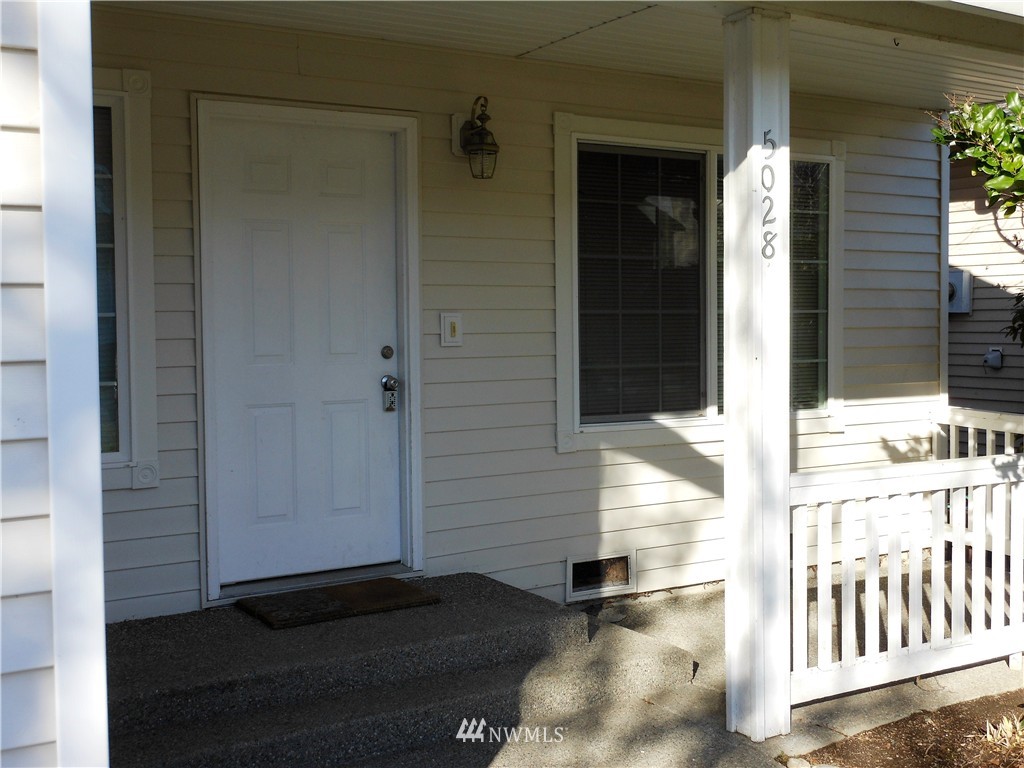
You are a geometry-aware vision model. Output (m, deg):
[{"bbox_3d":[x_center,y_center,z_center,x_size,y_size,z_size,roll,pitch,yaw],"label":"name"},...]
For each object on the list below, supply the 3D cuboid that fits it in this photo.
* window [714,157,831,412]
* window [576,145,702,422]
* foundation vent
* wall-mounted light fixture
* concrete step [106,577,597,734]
[{"bbox_3d":[1.484,-0.549,6.498,0.867,1.430,0.070,-2,3,-31],"label":"window"},{"bbox_3d":[0.690,-0.519,6.025,0.838,1.427,0.070,-2,3,-31],"label":"window"},{"bbox_3d":[0.462,0.986,5.944,0.437,0.234,0.065,-2,3,-31],"label":"foundation vent"},{"bbox_3d":[-0.152,-1.134,5.333,0.160,0.378,0.235,-2,3,-31],"label":"wall-mounted light fixture"},{"bbox_3d":[-0.779,1.034,4.638,2.040,0.155,0.970,-2,3,-31],"label":"concrete step"}]

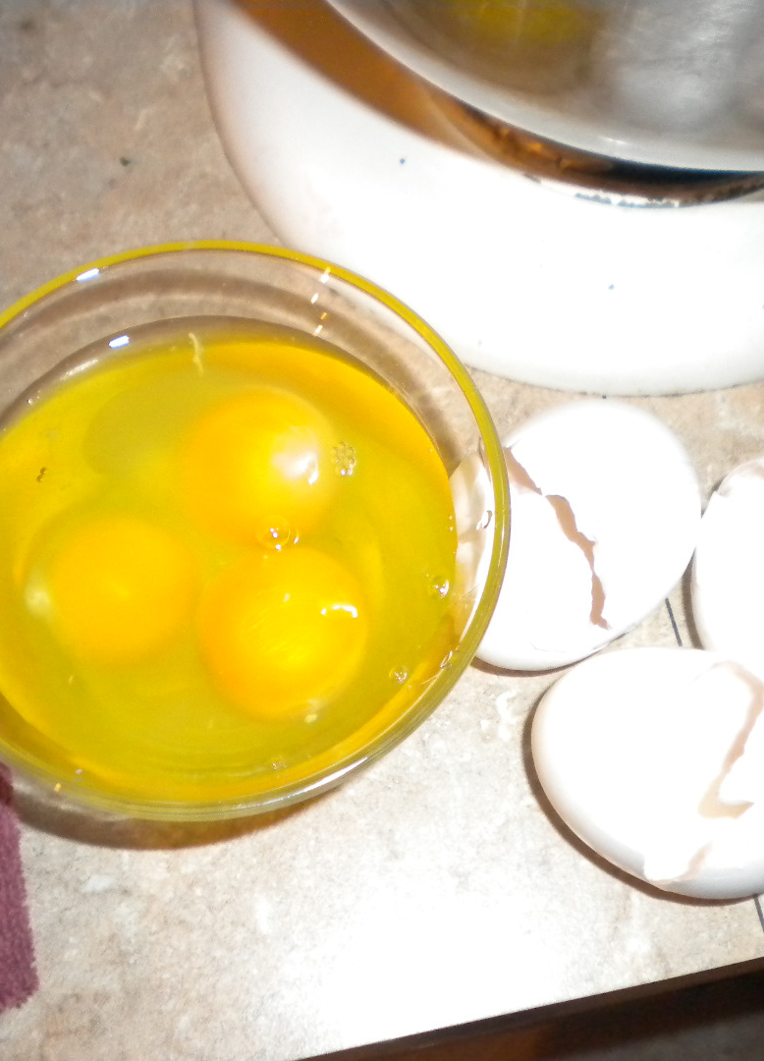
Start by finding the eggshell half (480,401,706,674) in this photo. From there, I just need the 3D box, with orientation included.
[{"bbox_3d":[0.037,0.001,0.280,0.044,0.044,0.059,43,75,13],"label":"eggshell half"}]

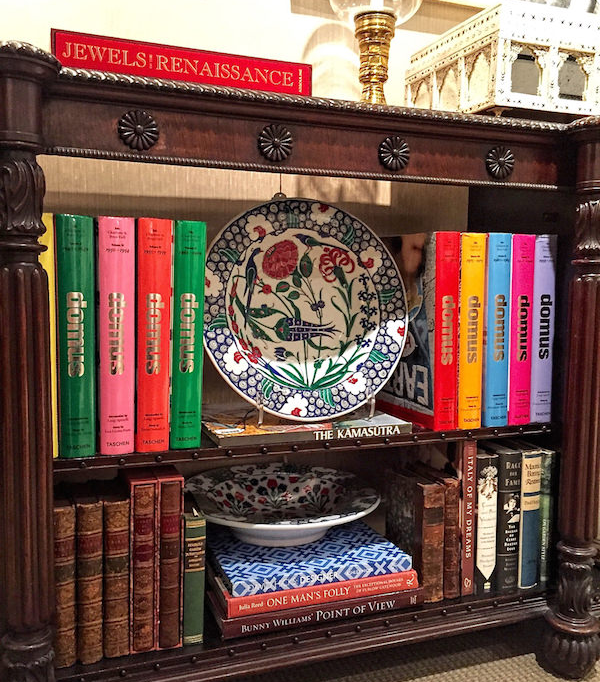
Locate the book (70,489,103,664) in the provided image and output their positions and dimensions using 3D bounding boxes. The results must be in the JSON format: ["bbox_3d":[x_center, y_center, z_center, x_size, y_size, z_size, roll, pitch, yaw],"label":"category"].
[{"bbox_3d":[-0.306,0.325,0.965,0.035,0.223,0.127,-1,5,-21],"label":"book"}]

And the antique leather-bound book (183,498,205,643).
[{"bbox_3d":[-0.171,0.342,1.014,0.032,0.185,0.118,-1,5,-21],"label":"antique leather-bound book"}]

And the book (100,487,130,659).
[{"bbox_3d":[-0.274,0.324,0.981,0.036,0.222,0.127,-1,5,-21],"label":"book"}]

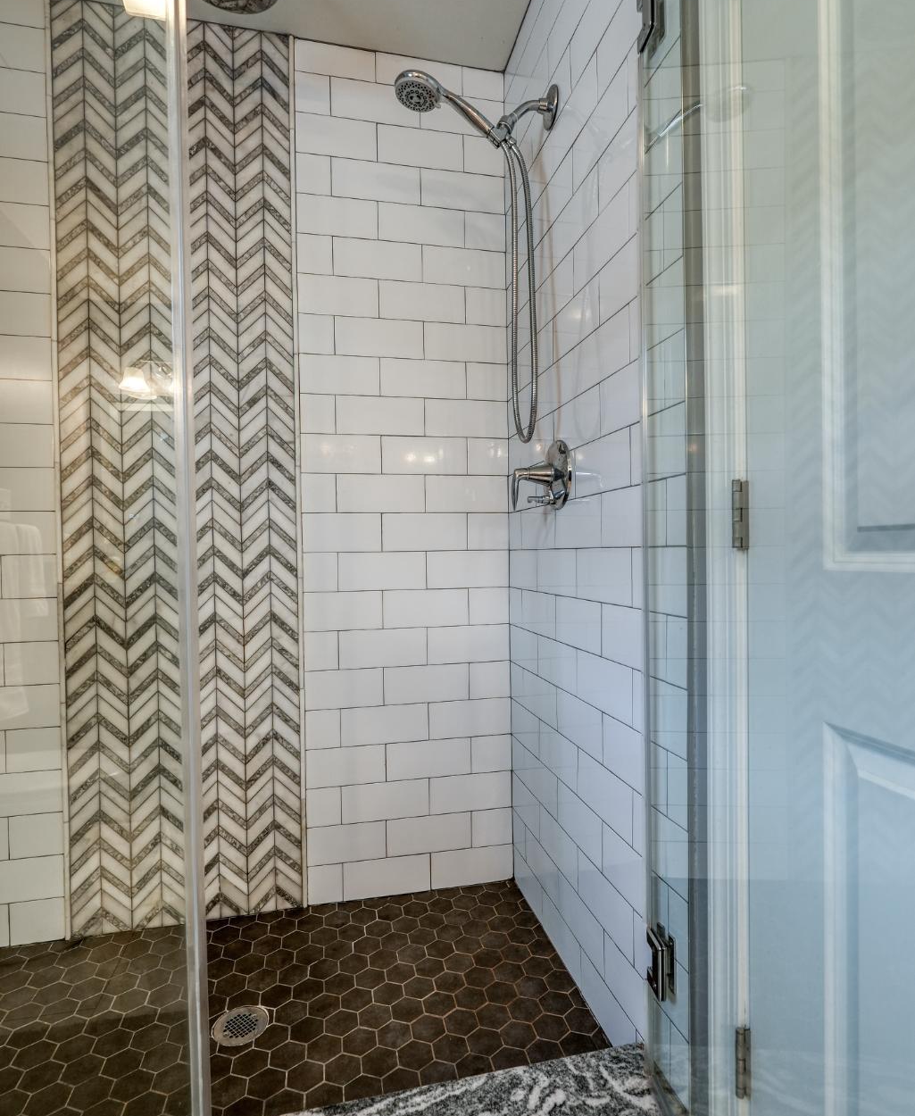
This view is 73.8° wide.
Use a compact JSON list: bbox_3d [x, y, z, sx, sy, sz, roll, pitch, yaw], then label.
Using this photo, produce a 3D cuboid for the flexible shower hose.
[{"bbox_3d":[0.149,-0.631,1.446,0.078,0.705,0.045,-1,1,-13],"label":"flexible shower hose"}]

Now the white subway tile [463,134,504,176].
[{"bbox_3d":[0.080,-1.188,1.808,0.123,0.109,0.010,-1,1,-12],"label":"white subway tile"}]

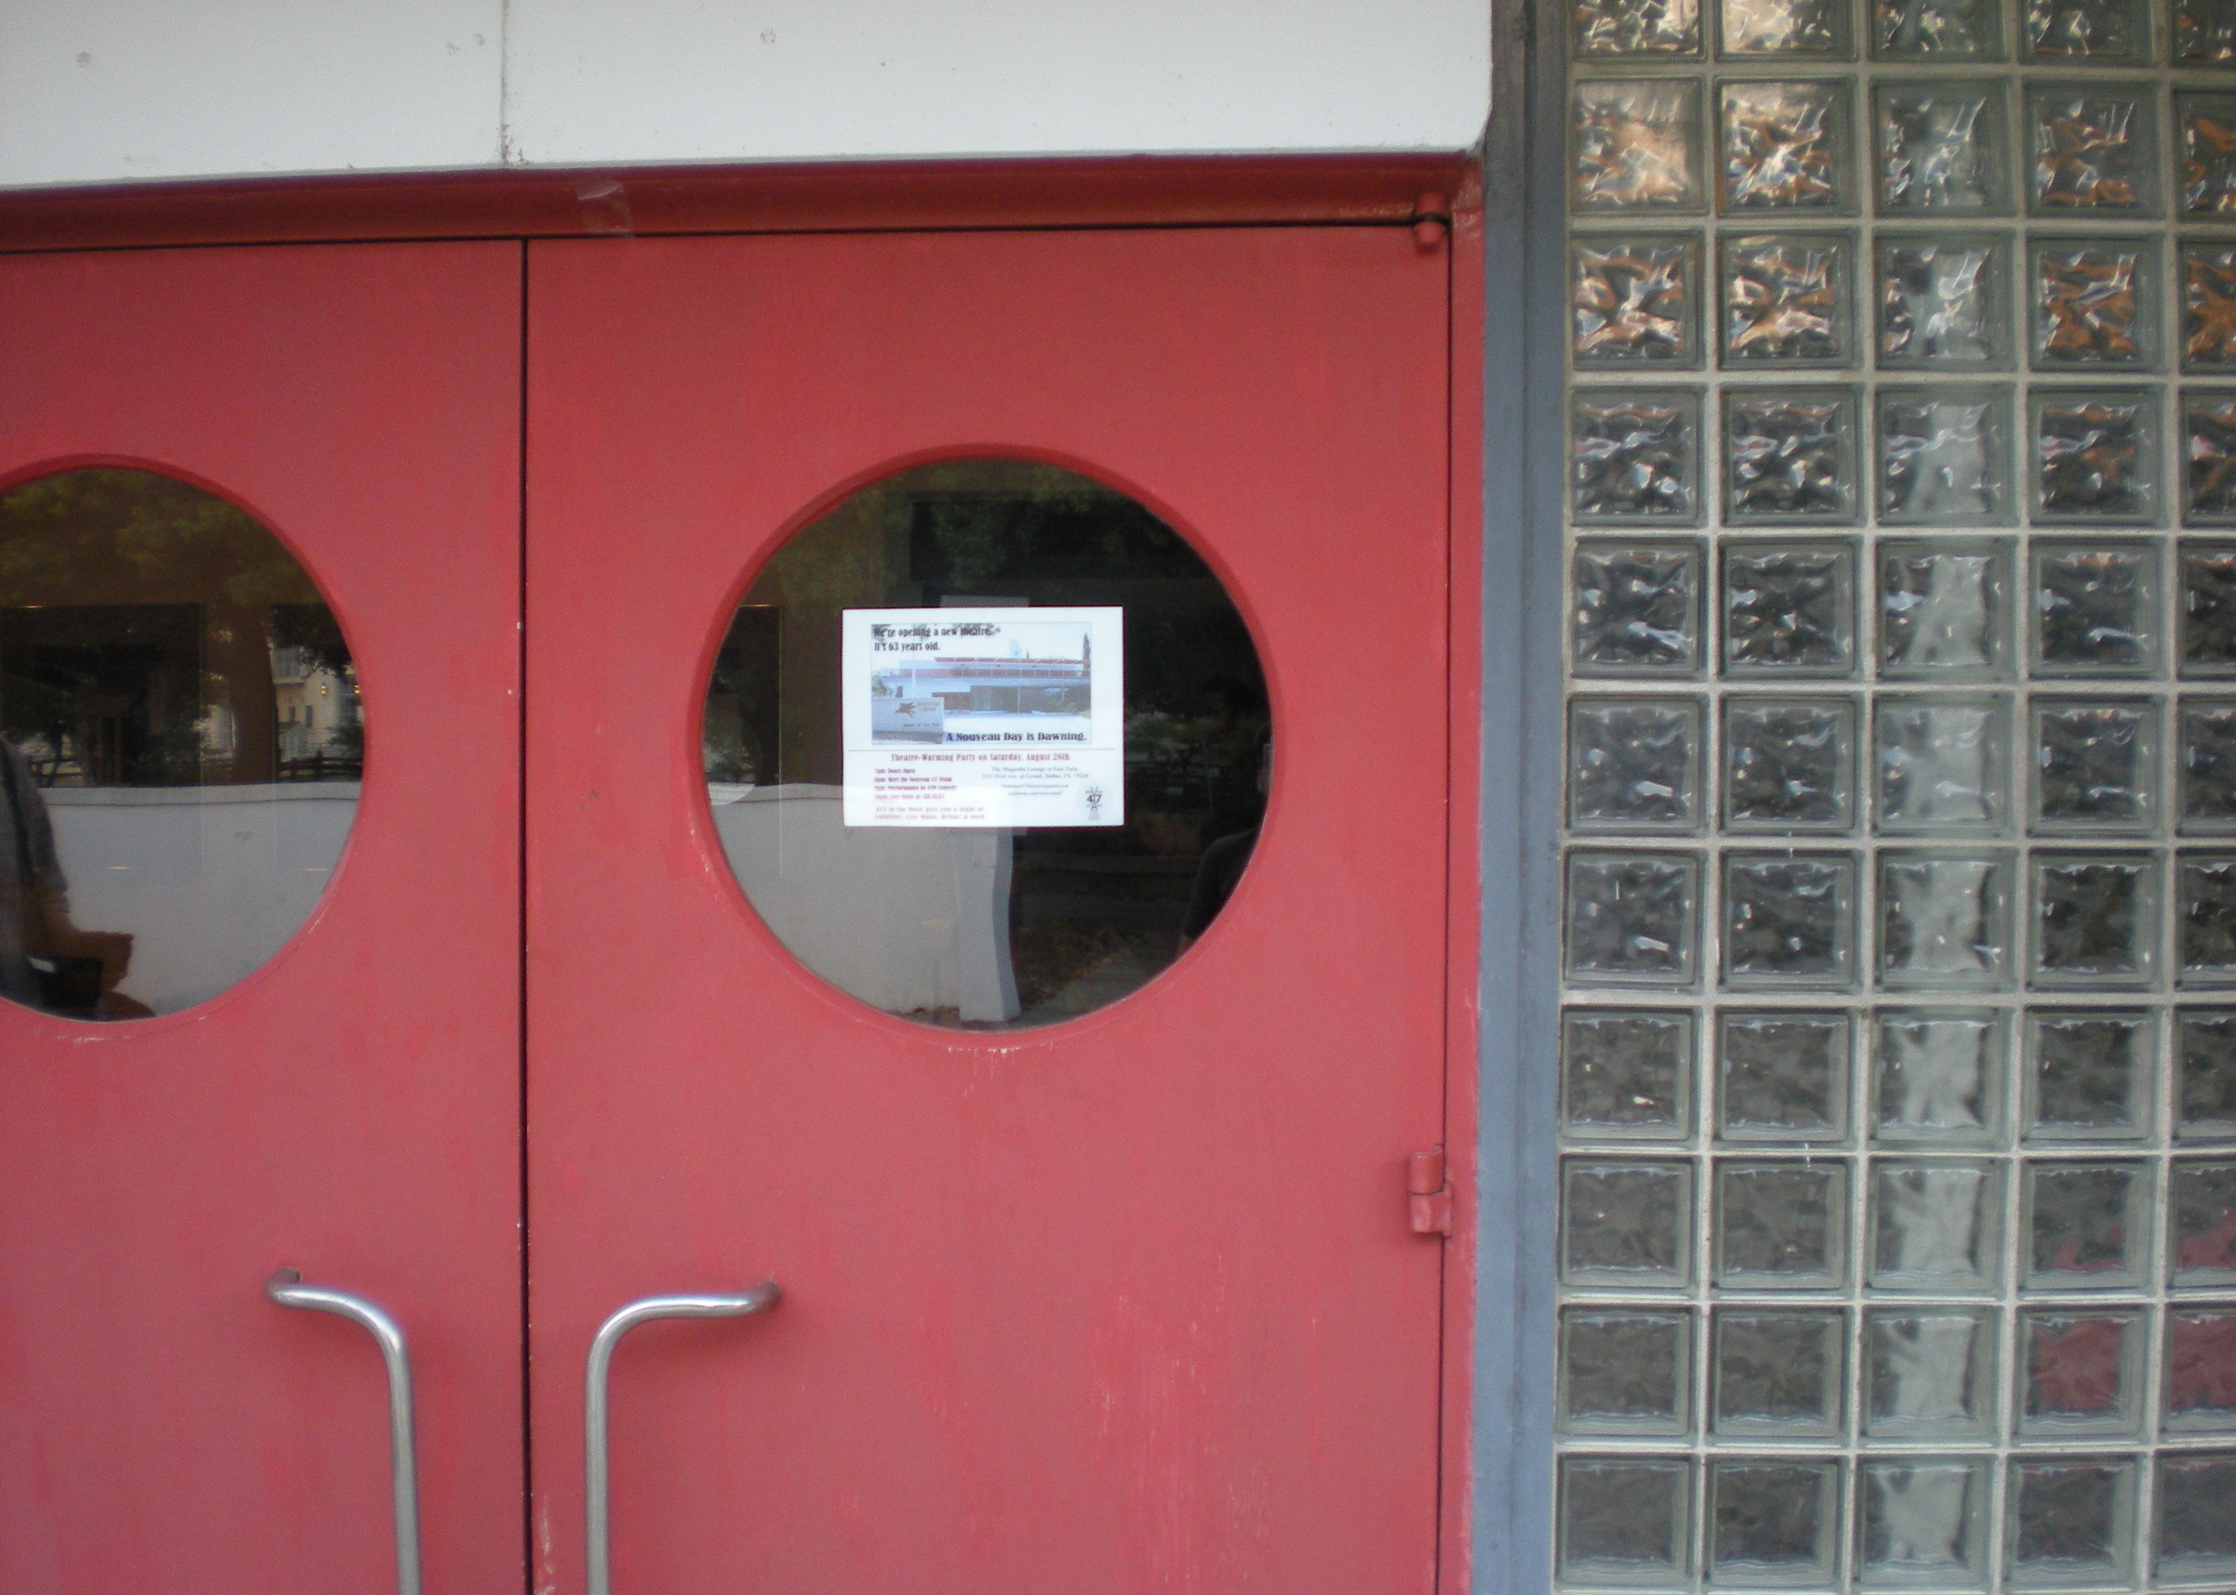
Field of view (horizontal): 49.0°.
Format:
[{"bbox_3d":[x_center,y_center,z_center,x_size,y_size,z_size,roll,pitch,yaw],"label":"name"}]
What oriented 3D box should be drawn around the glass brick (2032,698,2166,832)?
[{"bbox_3d":[0.952,-0.031,2.426,0.142,0.142,0.090,0,2,4],"label":"glass brick"}]

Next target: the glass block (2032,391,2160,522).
[{"bbox_3d":[0.949,-0.331,2.417,0.142,0.142,0.090,0,2,4],"label":"glass block"}]

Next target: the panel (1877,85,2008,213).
[{"bbox_3d":[0.801,-0.630,2.418,0.142,0.142,0.090,0,2,4],"label":"panel"}]

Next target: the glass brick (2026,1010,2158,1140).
[{"bbox_3d":[0.946,0.267,2.417,0.140,0.140,0.085,0,1,3],"label":"glass brick"}]

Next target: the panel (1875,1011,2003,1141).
[{"bbox_3d":[0.807,0.271,2.446,0.142,0.142,0.090,0,2,4],"label":"panel"}]

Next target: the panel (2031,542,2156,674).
[{"bbox_3d":[0.946,-0.180,2.408,0.140,0.140,0.085,0,1,3],"label":"panel"}]

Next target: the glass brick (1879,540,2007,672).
[{"bbox_3d":[0.813,-0.184,2.444,0.143,0.143,0.088,0,2,4],"label":"glass brick"}]

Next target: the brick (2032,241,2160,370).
[{"bbox_3d":[0.946,-0.475,2.411,0.140,0.140,0.090,0,1,4],"label":"brick"}]

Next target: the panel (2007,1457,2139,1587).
[{"bbox_3d":[0.931,0.703,2.427,0.140,0.140,0.085,0,1,3],"label":"panel"}]

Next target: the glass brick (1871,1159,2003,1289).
[{"bbox_3d":[0.800,0.415,2.429,0.140,0.140,0.085,0,1,3],"label":"glass brick"}]

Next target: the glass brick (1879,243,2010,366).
[{"bbox_3d":[0.803,-0.479,2.423,0.142,0.142,0.090,0,2,4],"label":"glass brick"}]

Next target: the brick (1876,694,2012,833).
[{"bbox_3d":[0.807,-0.035,2.437,0.142,0.142,0.090,0,2,4],"label":"brick"}]

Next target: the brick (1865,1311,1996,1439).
[{"bbox_3d":[0.801,0.566,2.456,0.142,0.142,0.090,0,2,4],"label":"brick"}]

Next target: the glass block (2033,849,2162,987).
[{"bbox_3d":[0.950,0.118,2.422,0.140,0.140,0.090,0,1,4],"label":"glass block"}]

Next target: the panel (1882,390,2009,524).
[{"bbox_3d":[0.812,-0.334,2.441,0.143,0.143,0.088,0,2,4],"label":"panel"}]

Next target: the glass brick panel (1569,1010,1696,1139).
[{"bbox_3d":[0.513,0.271,2.474,0.143,0.143,0.088,0,2,4],"label":"glass brick panel"}]

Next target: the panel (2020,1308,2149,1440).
[{"bbox_3d":[0.939,0.559,2.424,0.140,0.140,0.085,0,1,3],"label":"panel"}]

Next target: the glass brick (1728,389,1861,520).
[{"bbox_3d":[0.661,-0.334,2.432,0.140,0.140,0.090,0,1,4],"label":"glass brick"}]

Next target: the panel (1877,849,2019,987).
[{"bbox_3d":[0.808,0.117,2.422,0.140,0.140,0.085,0,1,3],"label":"panel"}]

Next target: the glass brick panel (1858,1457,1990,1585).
[{"bbox_3d":[0.799,0.715,2.463,0.143,0.143,0.088,0,2,4],"label":"glass brick panel"}]

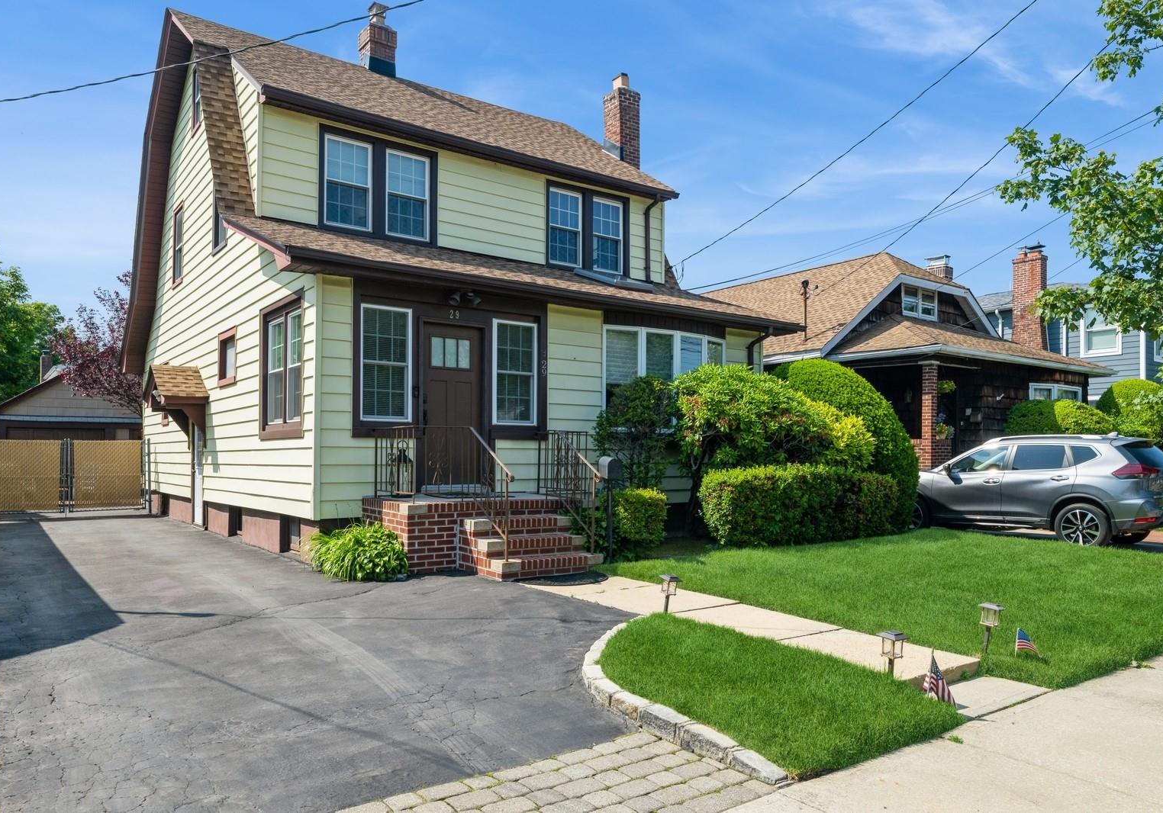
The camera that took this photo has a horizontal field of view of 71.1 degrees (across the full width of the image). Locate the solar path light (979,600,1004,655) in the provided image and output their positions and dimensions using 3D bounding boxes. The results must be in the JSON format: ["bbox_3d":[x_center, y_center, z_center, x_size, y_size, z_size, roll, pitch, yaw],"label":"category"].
[{"bbox_3d":[2.798,1.509,5.550,0.150,0.360,0.150,5,-2,-42],"label":"solar path light"}]

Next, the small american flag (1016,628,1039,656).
[{"bbox_3d":[3.048,1.606,5.550,0.160,0.190,0.050,-1,-4,12],"label":"small american flag"}]

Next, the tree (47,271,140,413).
[{"bbox_3d":[-11.600,-0.807,22.200,5.300,6.900,5.300,3,-4,-37],"label":"tree"}]

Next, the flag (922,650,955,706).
[{"bbox_3d":[2.085,1.586,4.750,0.200,0.300,0.080,-2,-4,27],"label":"flag"}]

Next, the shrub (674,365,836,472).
[{"bbox_3d":[2.431,0.645,11.347,2.300,2.400,1.900,3,-5,-37],"label":"shrub"}]

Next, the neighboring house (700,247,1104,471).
[{"bbox_3d":[6.450,-0.530,23.400,8.200,6.800,13.000,3,-4,-37],"label":"neighboring house"}]

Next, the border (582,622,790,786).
[{"bbox_3d":[0.349,1.632,4.821,0.680,0.210,2.950,0,-4,-7],"label":"border"}]

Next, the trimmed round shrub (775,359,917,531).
[{"bbox_3d":[4.124,0.640,13.178,2.500,2.750,2.500,0,-4,0],"label":"trimmed round shrub"}]

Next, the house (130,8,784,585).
[{"bbox_3d":[-2.927,-2.603,15.554,8.500,9.600,12.100,3,-5,-37],"label":"house"}]

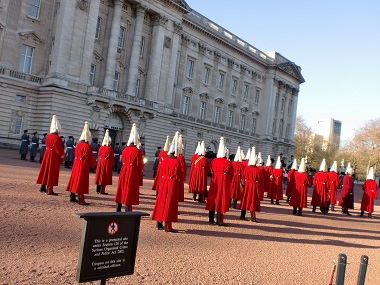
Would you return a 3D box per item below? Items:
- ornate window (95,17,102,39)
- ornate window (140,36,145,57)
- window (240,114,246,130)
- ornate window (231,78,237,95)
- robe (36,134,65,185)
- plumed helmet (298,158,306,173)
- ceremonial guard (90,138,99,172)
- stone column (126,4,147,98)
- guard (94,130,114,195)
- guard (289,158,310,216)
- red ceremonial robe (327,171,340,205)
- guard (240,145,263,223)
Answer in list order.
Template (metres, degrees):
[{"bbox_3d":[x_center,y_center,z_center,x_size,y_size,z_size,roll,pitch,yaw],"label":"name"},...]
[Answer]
[{"bbox_3d":[-10.975,-13.547,45.052,0.350,2.750,1.300,5,-3,41],"label":"ornate window"},{"bbox_3d":[-6.393,-13.085,52.696,0.300,2.800,1.350,5,-3,40],"label":"ornate window"},{"bbox_3d":[10.680,-3.942,76.639,0.300,3.000,1.450,5,-3,40],"label":"window"},{"bbox_3d":[8.320,-10.391,73.184,0.300,3.000,1.350,5,-3,39],"label":"ornate window"},{"bbox_3d":[-3.785,0.478,10.500,0.560,1.420,0.500,5,-3,42],"label":"robe"},{"bbox_3d":[4.152,0.847,14.143,0.270,0.500,0.320,7,-3,22],"label":"plumed helmet"},{"bbox_3d":[-5.446,0.779,22.000,0.560,1.970,0.460,5,-3,34],"label":"ceremonial guard"},{"bbox_3d":[-7.065,-12.144,50.511,1.150,12.100,1.150,5,-3,39],"label":"stone column"},{"bbox_3d":[-2.786,0.634,12.550,0.580,2.100,0.470,5,-3,32],"label":"guard"},{"bbox_3d":[3.987,1.610,13.900,0.570,2.080,0.520,6,-3,34],"label":"guard"},{"bbox_3d":[6.088,1.935,16.300,0.600,1.400,0.480,6,-3,28],"label":"red ceremonial robe"},{"bbox_3d":[1.759,1.166,10.850,0.600,2.100,0.470,6,-3,25],"label":"guard"}]

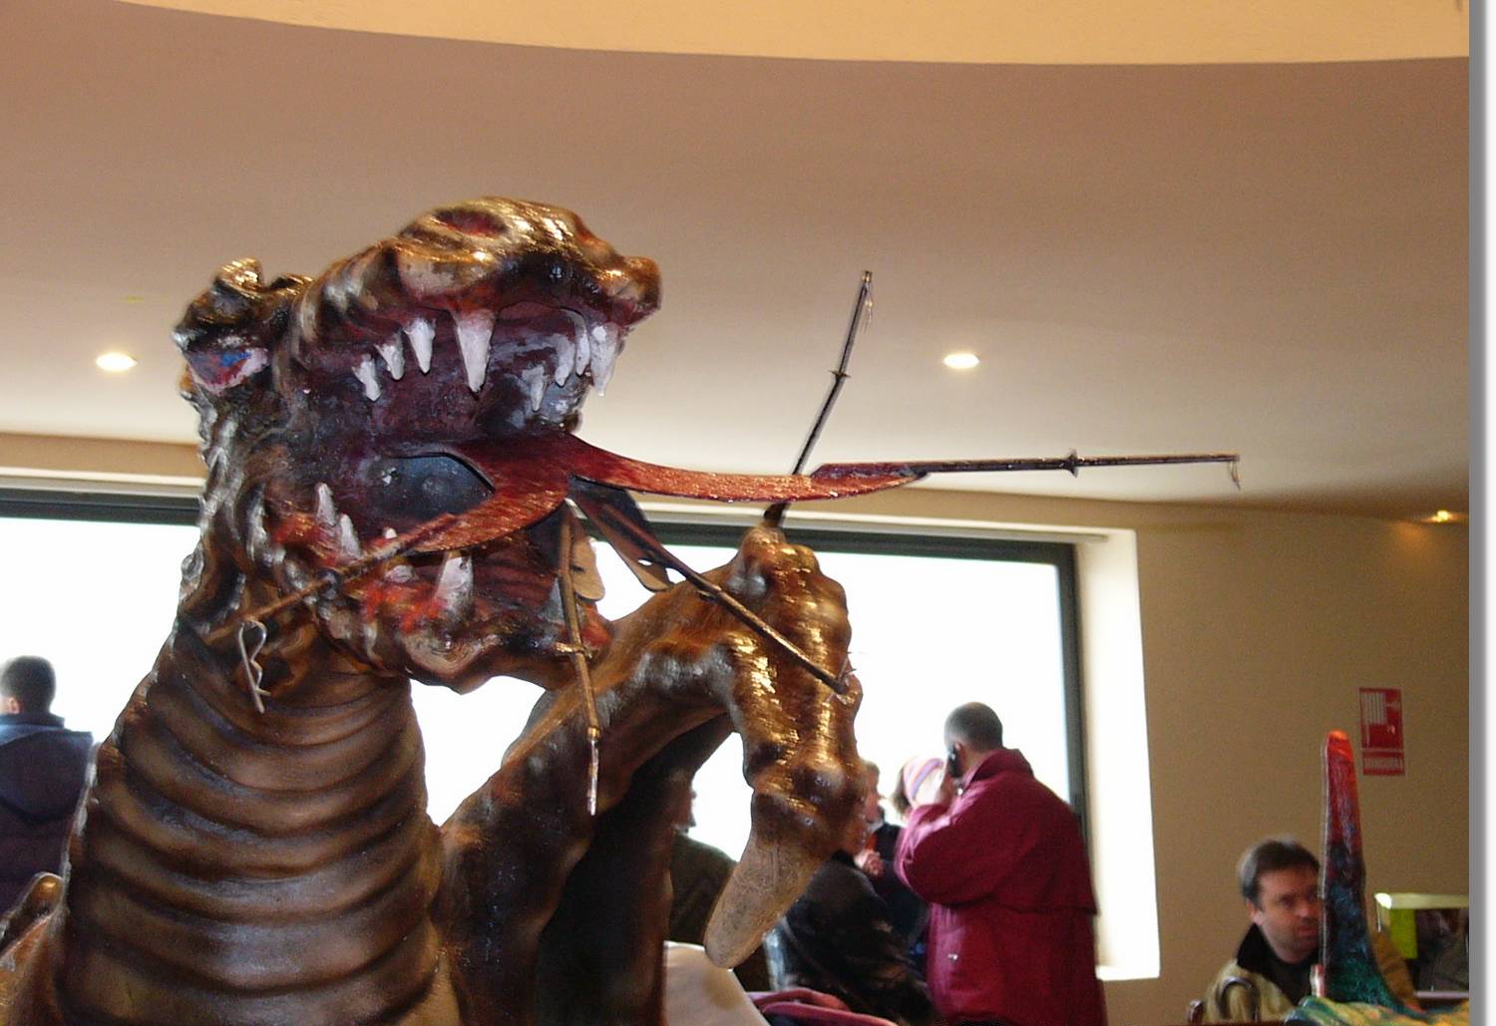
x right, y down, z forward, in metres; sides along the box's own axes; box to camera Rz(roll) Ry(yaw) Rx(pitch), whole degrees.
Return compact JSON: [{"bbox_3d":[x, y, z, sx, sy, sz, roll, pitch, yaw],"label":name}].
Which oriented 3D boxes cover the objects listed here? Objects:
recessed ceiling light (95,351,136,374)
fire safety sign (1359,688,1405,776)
[{"bbox_3d":[-1.448,-0.345,7.720,0.090,0.030,0.090,-2,-7,0],"label":"recessed ceiling light"},{"bbox_3d":[2.177,0.753,11.560,0.208,0.297,0.010,3,-9,-36],"label":"fire safety sign"}]

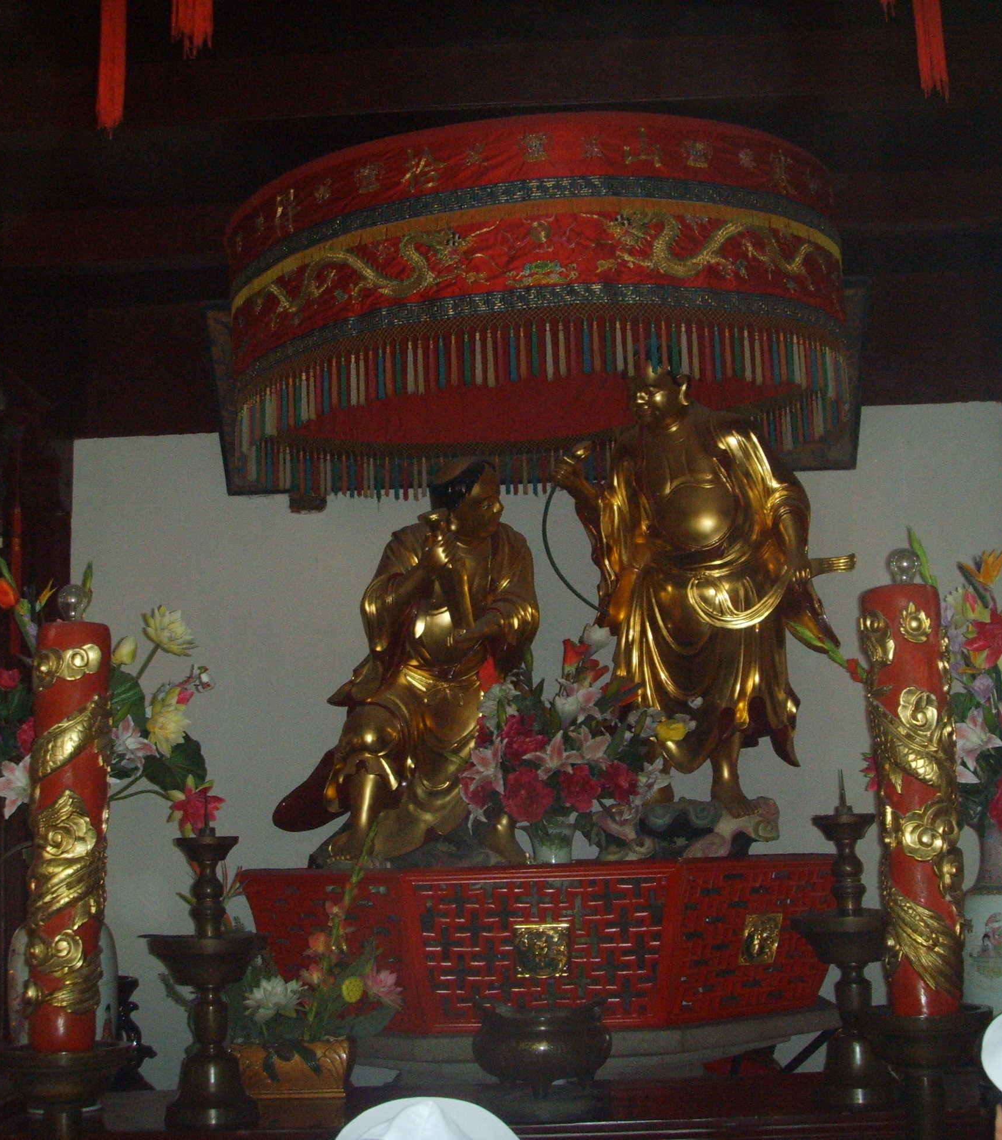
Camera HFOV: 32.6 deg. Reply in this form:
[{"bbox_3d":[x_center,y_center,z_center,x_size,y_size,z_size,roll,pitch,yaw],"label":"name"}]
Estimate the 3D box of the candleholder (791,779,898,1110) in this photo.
[{"bbox_3d":[0.725,0.769,3.565,0.240,0.655,0.240,-2,-9,2],"label":"candleholder"}]

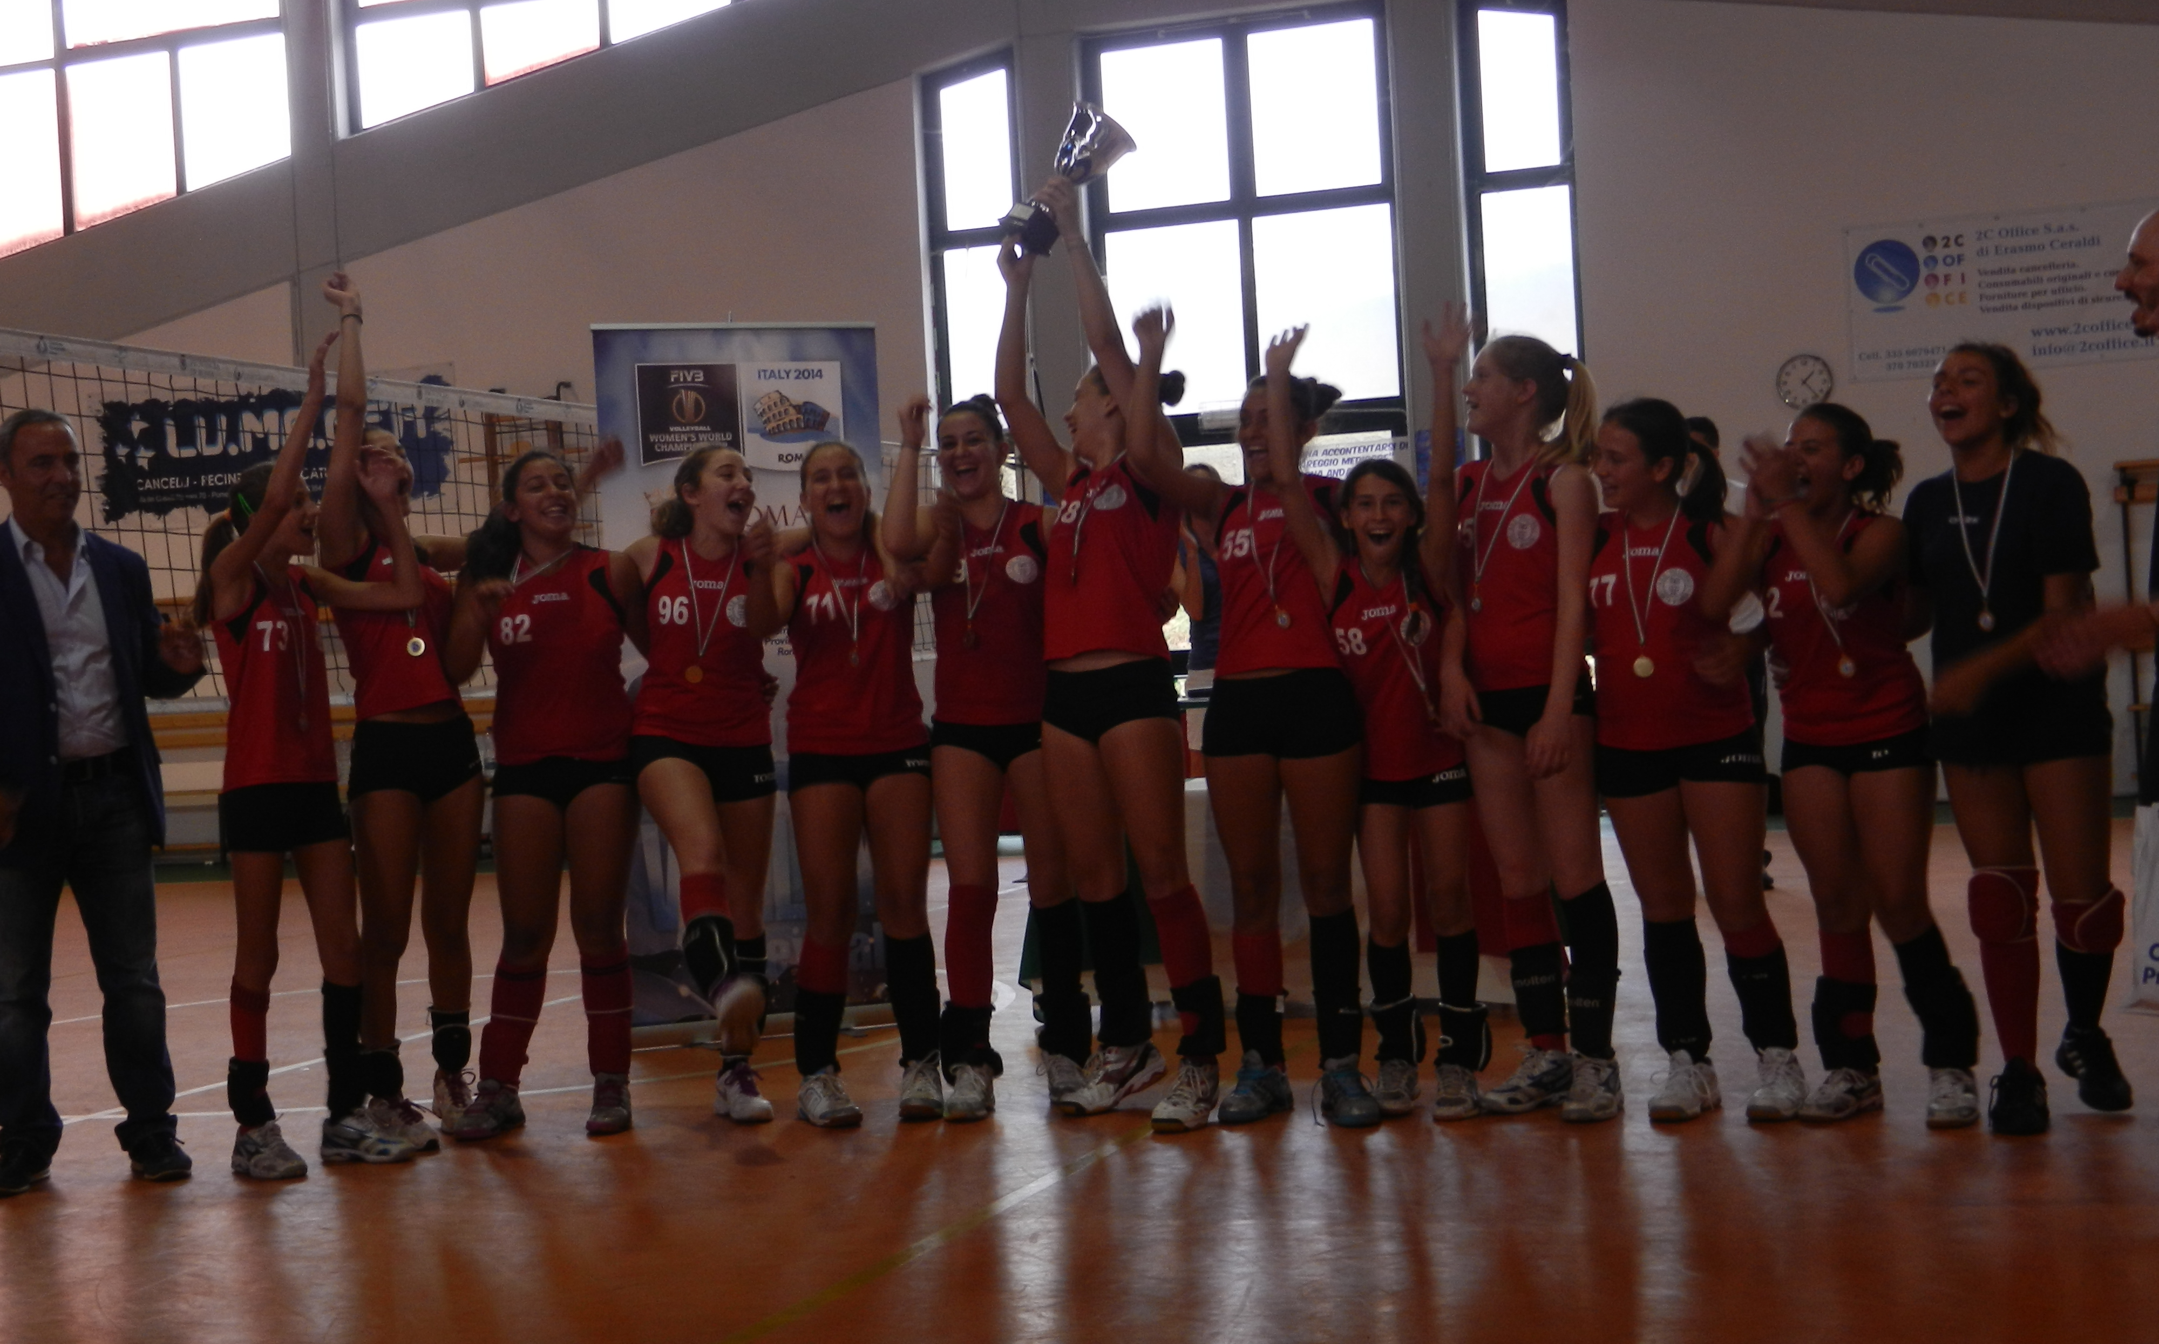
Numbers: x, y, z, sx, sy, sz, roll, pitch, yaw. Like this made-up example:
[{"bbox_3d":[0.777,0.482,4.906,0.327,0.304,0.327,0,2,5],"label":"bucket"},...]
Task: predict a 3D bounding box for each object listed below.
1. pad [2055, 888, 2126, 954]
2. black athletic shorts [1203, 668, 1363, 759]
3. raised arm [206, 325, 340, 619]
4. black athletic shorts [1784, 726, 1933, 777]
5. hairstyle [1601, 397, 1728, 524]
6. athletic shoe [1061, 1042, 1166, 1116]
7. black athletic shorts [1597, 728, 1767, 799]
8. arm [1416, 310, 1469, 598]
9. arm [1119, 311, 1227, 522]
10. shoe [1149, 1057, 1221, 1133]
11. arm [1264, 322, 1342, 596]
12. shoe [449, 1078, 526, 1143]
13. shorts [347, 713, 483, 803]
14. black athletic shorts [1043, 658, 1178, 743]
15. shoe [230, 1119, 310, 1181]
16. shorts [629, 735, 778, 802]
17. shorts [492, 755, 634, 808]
[{"bbox_3d":[2.032,0.502,5.650,0.130,0.140,0.140,-3,0,-35],"label":"pad"},{"bbox_3d":[0.463,0.094,6.390,0.355,0.205,0.240,-3,1,8],"label":"black athletic shorts"},{"bbox_3d":[-1.795,-0.462,6.320,0.130,0.660,0.140,23,0,0],"label":"raised arm"},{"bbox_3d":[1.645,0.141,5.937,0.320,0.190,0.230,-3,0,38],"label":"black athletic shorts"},{"bbox_3d":[1.303,-0.469,6.220,0.250,0.270,0.180,-4,1,-30],"label":"hairstyle"},{"bbox_3d":[0.087,0.935,6.571,0.265,0.115,0.100,-16,7,-31],"label":"athletic shoe"},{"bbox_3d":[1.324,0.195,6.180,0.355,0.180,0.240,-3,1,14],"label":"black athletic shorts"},{"bbox_3d":[0.833,-0.502,6.405,0.115,0.635,0.130,-3,1,7],"label":"arm"},{"bbox_3d":[0.206,-0.579,6.280,0.240,0.480,0.220,-3,1,10],"label":"arm"},{"bbox_3d":[0.240,0.950,6.310,0.100,0.120,0.265,-3,0,18],"label":"shoe"},{"bbox_3d":[0.511,-0.484,6.415,0.170,0.600,0.150,-3,1,4],"label":"arm"},{"bbox_3d":[-1.433,1.060,6.791,0.105,0.115,0.270,-3,1,27],"label":"shoe"},{"bbox_3d":[-1.615,0.209,6.820,0.320,0.210,0.240,-3,1,-22],"label":"shorts"},{"bbox_3d":[0.071,0.073,6.562,0.315,0.190,0.220,-3,0,25],"label":"black athletic shorts"},{"bbox_3d":[-1.865,1.090,6.465,0.270,0.115,0.105,-2,1,40],"label":"shoe"},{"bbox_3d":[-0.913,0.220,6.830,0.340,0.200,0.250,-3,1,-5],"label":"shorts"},{"bbox_3d":[-1.255,0.244,6.811,0.345,0.190,0.250,-3,1,-7],"label":"shorts"}]

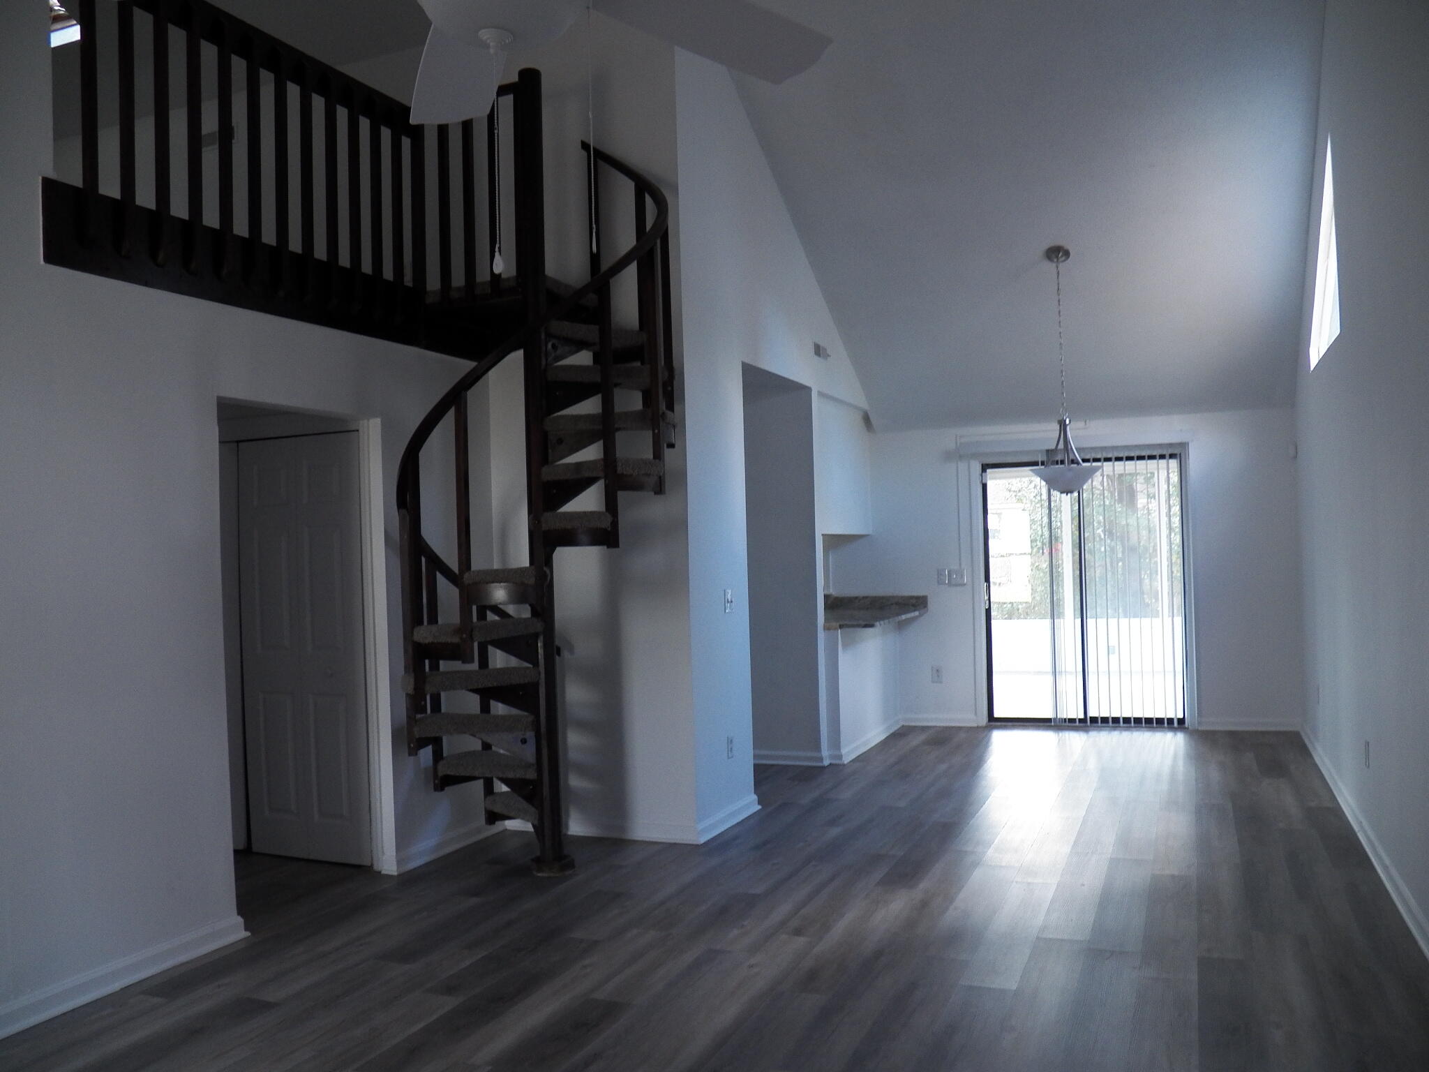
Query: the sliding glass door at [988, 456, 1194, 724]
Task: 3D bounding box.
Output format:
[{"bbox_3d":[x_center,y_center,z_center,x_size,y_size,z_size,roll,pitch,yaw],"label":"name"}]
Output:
[{"bbox_3d":[2.744,0.420,8.653,1.450,2.016,0.100,-2,-1,20],"label":"sliding glass door"}]

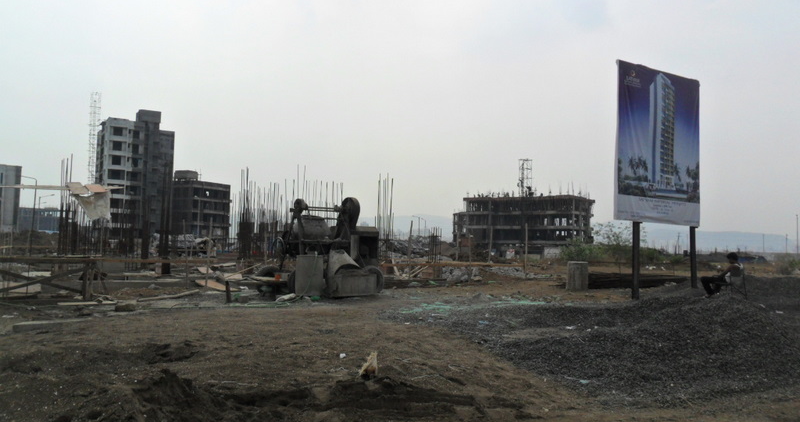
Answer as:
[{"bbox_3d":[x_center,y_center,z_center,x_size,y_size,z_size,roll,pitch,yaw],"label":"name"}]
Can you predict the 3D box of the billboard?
[{"bbox_3d":[8.315,-2.046,19.991,3.920,4.910,0.130,3,-4,-30],"label":"billboard"}]

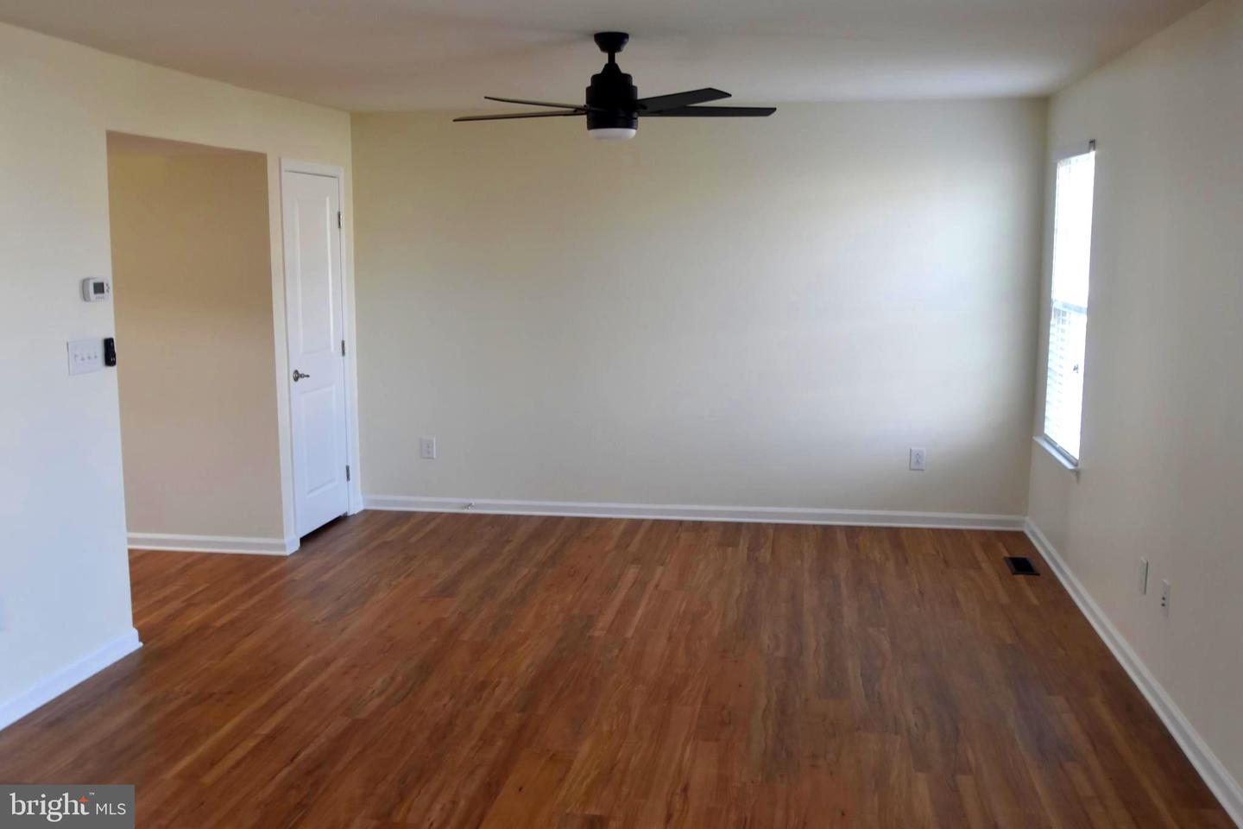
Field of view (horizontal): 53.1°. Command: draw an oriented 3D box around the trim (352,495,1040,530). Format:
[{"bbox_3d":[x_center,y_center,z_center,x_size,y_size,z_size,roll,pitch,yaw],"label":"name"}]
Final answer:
[{"bbox_3d":[0.363,0.595,7.518,4.000,0.085,0.020,1,8,9],"label":"trim"}]

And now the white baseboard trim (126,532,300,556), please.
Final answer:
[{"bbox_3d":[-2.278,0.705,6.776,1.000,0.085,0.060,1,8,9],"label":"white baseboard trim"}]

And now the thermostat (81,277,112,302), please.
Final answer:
[{"bbox_3d":[-2.043,-0.484,4.830,0.031,0.088,0.122,1,8,9],"label":"thermostat"}]

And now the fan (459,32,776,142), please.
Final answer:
[{"bbox_3d":[-0.037,-1.229,4.663,1.300,0.380,1.270,1,8,9],"label":"fan"}]

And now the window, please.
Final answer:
[{"bbox_3d":[2.234,-0.563,6.146,0.090,1.490,0.940,1,8,9],"label":"window"}]

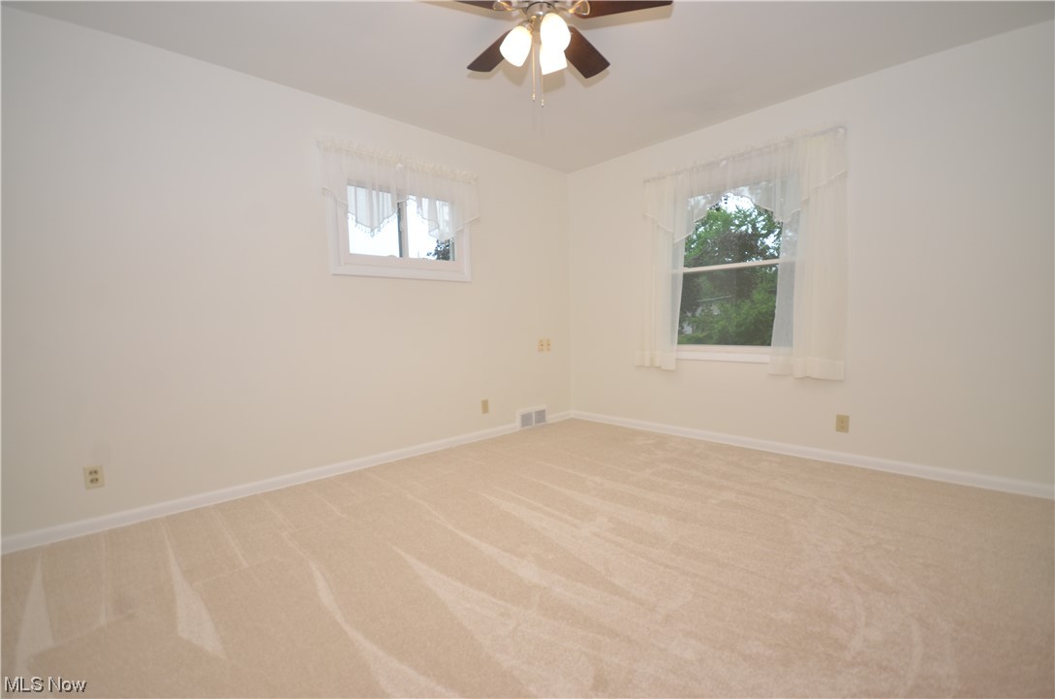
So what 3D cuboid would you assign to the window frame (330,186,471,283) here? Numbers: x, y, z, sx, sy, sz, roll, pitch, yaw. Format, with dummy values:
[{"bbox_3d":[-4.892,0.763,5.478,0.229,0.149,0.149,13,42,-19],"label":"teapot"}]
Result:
[{"bbox_3d":[-0.877,-0.865,3.171,1.090,0.710,0.080,-5,5,-43],"label":"window frame"}]

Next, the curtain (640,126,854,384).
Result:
[{"bbox_3d":[1.471,-0.601,3.234,0.110,1.570,1.480,-5,5,-43],"label":"curtain"}]

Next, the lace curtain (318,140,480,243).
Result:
[{"bbox_3d":[-0.835,-1.052,3.128,1.220,0.570,0.090,-5,5,-43],"label":"lace curtain"}]

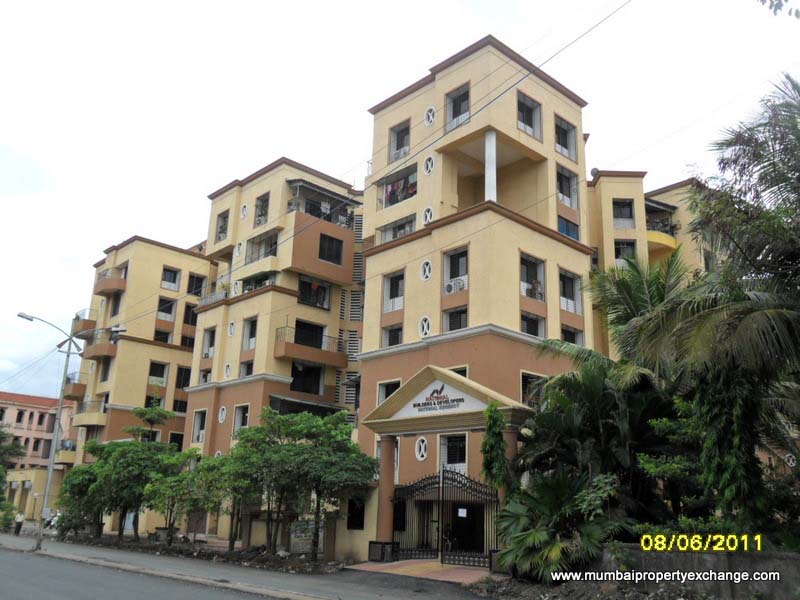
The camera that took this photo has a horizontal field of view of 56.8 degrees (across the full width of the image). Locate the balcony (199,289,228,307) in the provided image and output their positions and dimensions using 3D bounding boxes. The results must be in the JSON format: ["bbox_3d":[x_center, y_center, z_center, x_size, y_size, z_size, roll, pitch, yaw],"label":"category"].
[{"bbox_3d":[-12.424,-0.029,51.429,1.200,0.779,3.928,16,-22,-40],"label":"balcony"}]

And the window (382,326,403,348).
[{"bbox_3d":[-0.291,1.961,38.866,0.300,1.050,1.500,18,-24,-40],"label":"window"}]

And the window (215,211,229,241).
[{"bbox_3d":[-12.451,-5.164,52.509,0.350,2.112,1.600,16,-22,-40],"label":"window"}]

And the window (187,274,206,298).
[{"bbox_3d":[-19.093,-1.369,69.385,1.750,2.090,0.300,17,-22,-40],"label":"window"}]

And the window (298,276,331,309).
[{"bbox_3d":[-5.789,-0.373,50.684,2.750,1.900,0.600,17,-22,-40],"label":"window"}]

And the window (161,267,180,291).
[{"bbox_3d":[-19.963,-1.816,64.286,0.350,2.002,1.731,-13,-22,40],"label":"window"}]

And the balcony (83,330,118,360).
[{"bbox_3d":[-26.323,4.151,64.663,1.600,2.100,4.200,17,-23,-40],"label":"balcony"}]

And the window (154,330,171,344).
[{"bbox_3d":[-21.185,3.352,66.110,1.570,0.950,0.300,17,-22,-40],"label":"window"}]

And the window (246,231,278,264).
[{"bbox_3d":[-9.393,-3.508,50.653,0.350,1.850,3.750,17,-22,-40],"label":"window"}]

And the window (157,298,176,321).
[{"bbox_3d":[-21.164,0.892,67.079,1.650,2.000,0.300,18,-24,-40],"label":"window"}]

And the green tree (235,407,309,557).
[{"bbox_3d":[-6.134,8.524,35.100,3.376,6.557,3.376,4,-17,-9],"label":"green tree"}]

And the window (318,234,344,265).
[{"bbox_3d":[-4.840,-3.510,51.804,2.000,1.880,0.250,17,-23,-40],"label":"window"}]

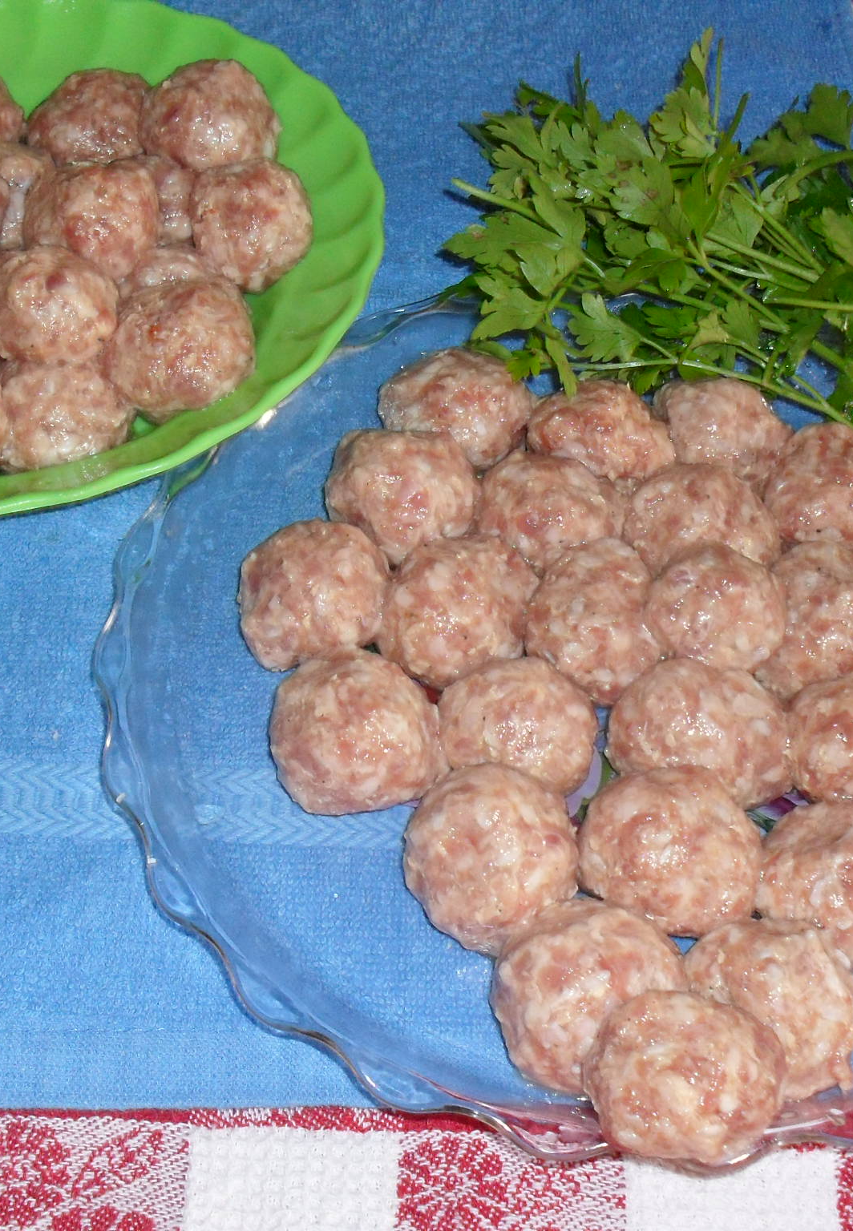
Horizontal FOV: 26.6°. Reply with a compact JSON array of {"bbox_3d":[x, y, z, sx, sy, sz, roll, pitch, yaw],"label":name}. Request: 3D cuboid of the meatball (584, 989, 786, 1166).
[{"bbox_3d":[0.060,0.107,0.418,0.046,0.039,0.043,5,52,0],"label":"meatball"}]

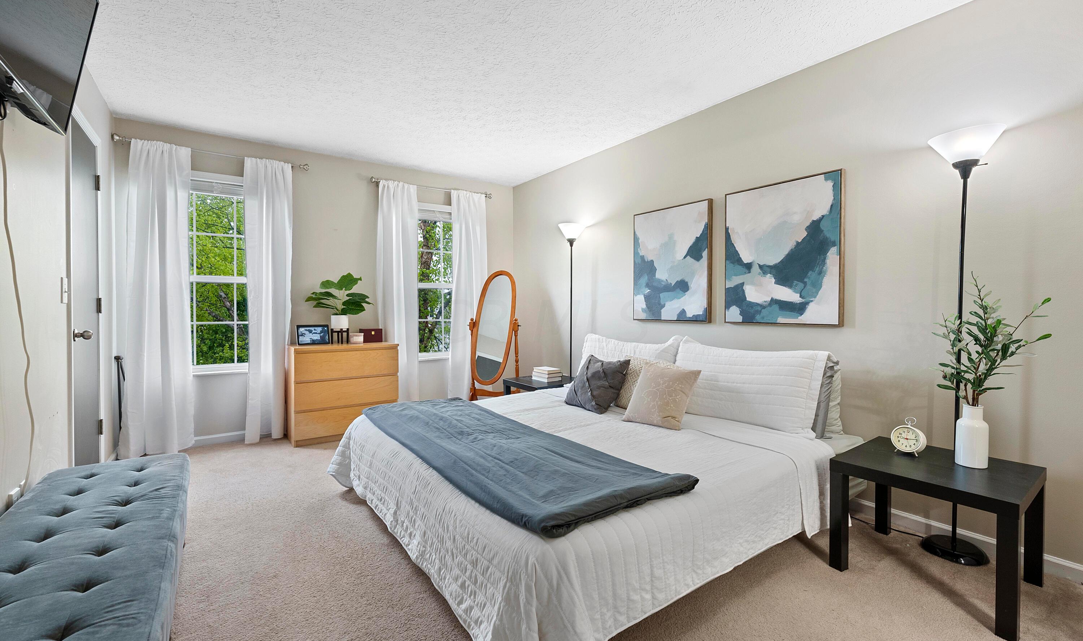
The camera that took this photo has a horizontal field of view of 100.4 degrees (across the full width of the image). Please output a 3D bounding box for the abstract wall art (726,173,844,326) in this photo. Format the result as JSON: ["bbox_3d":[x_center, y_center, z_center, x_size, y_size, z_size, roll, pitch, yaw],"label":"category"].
[{"bbox_3d":[1.421,-0.395,2.700,0.045,0.837,0.677,-1,2,-35],"label":"abstract wall art"}]

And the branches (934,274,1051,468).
[{"bbox_3d":[1.822,0.199,1.827,0.360,0.765,0.330,-1,2,-35],"label":"branches"}]

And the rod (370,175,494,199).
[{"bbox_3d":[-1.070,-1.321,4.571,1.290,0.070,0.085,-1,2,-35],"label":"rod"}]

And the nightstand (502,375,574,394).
[{"bbox_3d":[0.053,0.746,3.959,0.550,0.450,0.550,-2,2,-36],"label":"nightstand"}]

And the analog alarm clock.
[{"bbox_3d":[1.599,0.506,1.967,0.062,0.147,0.112,-1,2,-30],"label":"analog alarm clock"}]

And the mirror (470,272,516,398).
[{"bbox_3d":[-0.472,0.215,4.555,0.550,1.475,0.450,0,2,14],"label":"mirror"}]

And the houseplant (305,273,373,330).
[{"bbox_3d":[-1.736,-0.106,3.919,0.550,0.620,0.420,-1,2,-35],"label":"houseplant"}]

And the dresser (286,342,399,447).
[{"bbox_3d":[-1.727,0.591,3.925,0.805,0.775,0.480,-1,2,-35],"label":"dresser"}]

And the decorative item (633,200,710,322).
[{"bbox_3d":[0.966,-0.417,3.386,0.047,0.850,0.675,-2,2,-36],"label":"decorative item"}]

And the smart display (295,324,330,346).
[{"bbox_3d":[-1.995,0.126,3.941,0.250,0.168,0.090,-1,2,-32],"label":"smart display"}]

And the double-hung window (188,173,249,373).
[{"bbox_3d":[-2.601,-0.366,3.603,0.930,1.580,0.100,-1,2,-35],"label":"double-hung window"}]

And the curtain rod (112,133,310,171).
[{"bbox_3d":[-2.514,-1.302,3.543,1.245,0.066,0.090,-2,2,-36],"label":"curtain rod"}]

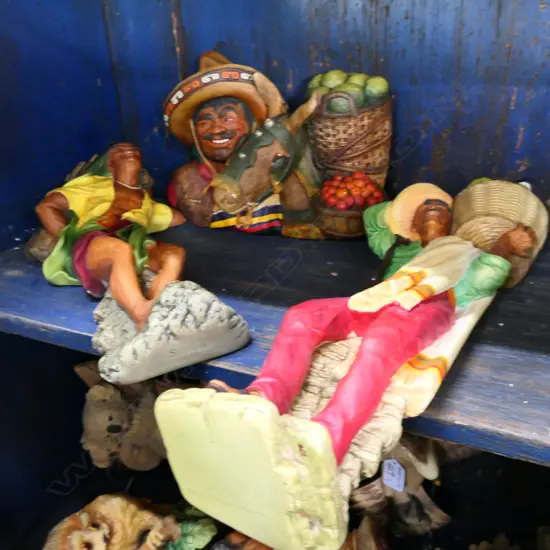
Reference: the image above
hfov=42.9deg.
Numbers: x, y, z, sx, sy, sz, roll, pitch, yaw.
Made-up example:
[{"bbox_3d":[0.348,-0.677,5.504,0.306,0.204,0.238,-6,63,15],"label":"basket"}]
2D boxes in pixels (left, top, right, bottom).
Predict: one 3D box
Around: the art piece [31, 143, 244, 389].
[{"bbox_3d":[-0.141,-0.045,0.694,0.166,0.115,0.352,-10,32,-13],"label":"art piece"}]

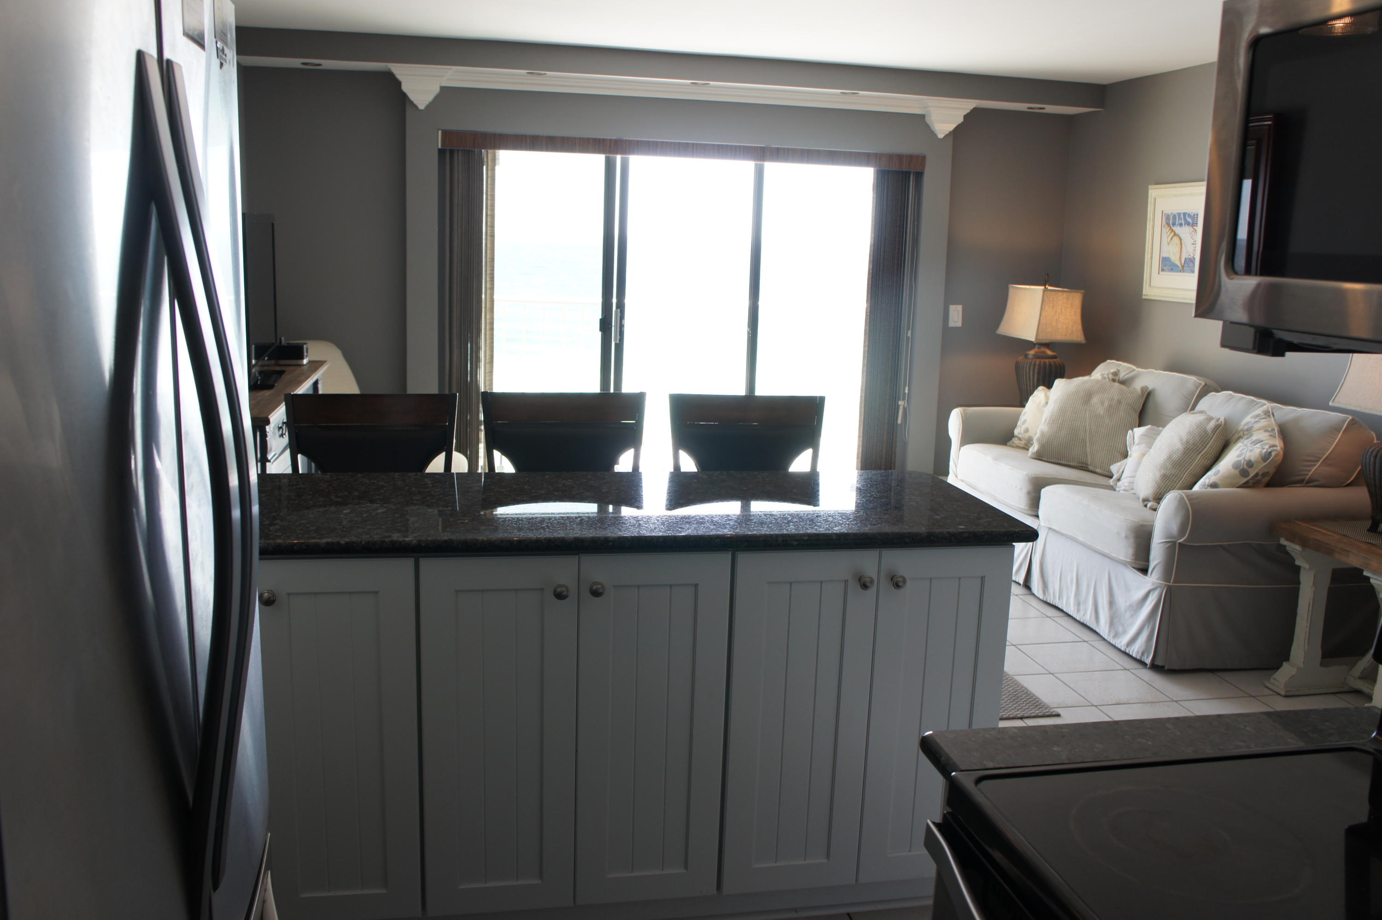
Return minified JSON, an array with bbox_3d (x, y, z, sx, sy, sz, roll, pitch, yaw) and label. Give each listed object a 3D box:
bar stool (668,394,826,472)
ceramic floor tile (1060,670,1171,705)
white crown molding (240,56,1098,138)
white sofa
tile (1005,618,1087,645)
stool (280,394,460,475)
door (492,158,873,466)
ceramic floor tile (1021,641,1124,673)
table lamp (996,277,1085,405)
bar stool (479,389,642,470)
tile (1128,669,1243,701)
[{"bbox_3d":[0.193,0.389,3.148,0.460,1.084,0.520,0,11,-11],"label":"bar stool"},{"bbox_3d":[1.495,0.809,4.086,0.302,0.010,0.302,0,11,-11],"label":"ceramic floor tile"},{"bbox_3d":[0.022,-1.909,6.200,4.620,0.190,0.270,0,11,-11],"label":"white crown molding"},{"bbox_3d":[2.006,0.134,5.124,0.980,0.954,2.000,0,11,-11],"label":"white sofa"},{"bbox_3d":[1.378,0.694,4.661,0.302,0.010,0.302,0,11,-11],"label":"tile"},{"bbox_3d":[-0.822,0.395,2.943,0.460,1.084,0.520,0,11,-11],"label":"stool"},{"bbox_3d":[-0.032,-0.759,6.601,2.400,2.014,0.120,0,11,-11],"label":"door"},{"bbox_3d":[1.436,0.751,4.374,0.302,0.010,0.302,0,11,-11],"label":"ceramic floor tile"},{"bbox_3d":[1.947,-0.641,6.454,0.340,0.770,0.340,-2,12,-21],"label":"table lamp"},{"bbox_3d":[-0.317,0.392,3.045,0.460,1.084,0.520,0,11,-11],"label":"bar stool"},{"bbox_3d":[1.794,0.807,4.146,0.302,0.010,0.302,0,11,-11],"label":"tile"}]

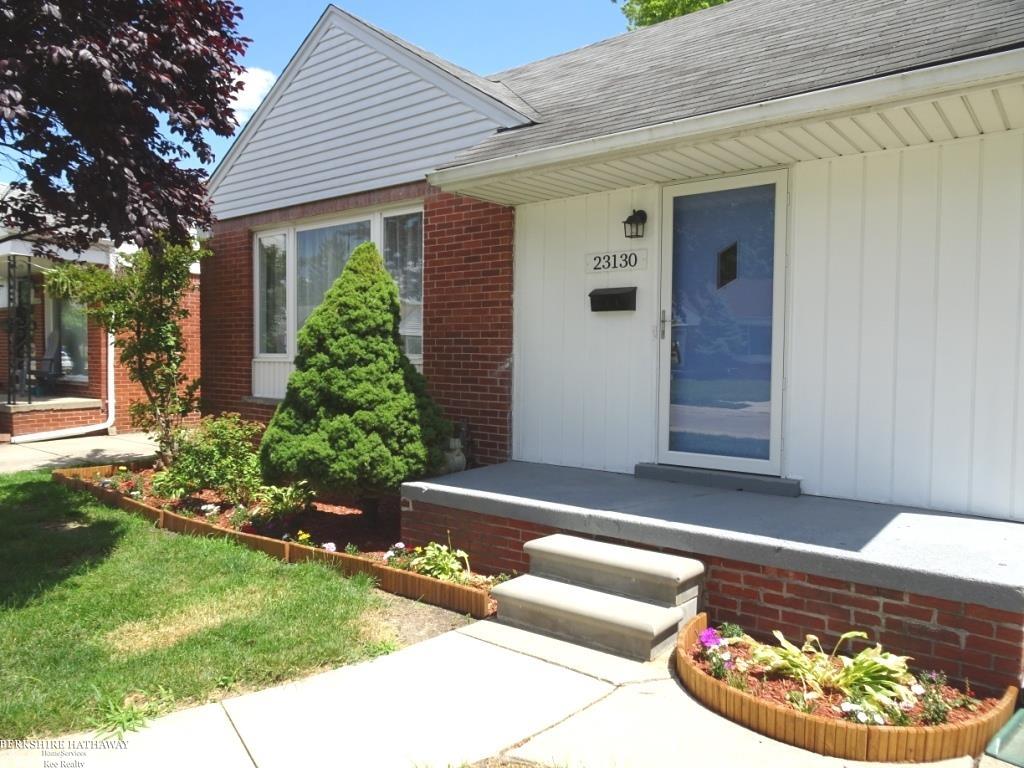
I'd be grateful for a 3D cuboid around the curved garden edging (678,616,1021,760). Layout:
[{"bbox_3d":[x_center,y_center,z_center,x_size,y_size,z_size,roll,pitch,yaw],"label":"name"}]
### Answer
[{"bbox_3d":[1.211,1.204,2.805,1.280,0.125,0.800,2,2,37],"label":"curved garden edging"}]

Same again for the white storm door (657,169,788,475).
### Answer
[{"bbox_3d":[1.441,-0.413,4.940,0.900,2.030,0.050,2,2,37],"label":"white storm door"}]

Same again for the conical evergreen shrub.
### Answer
[{"bbox_3d":[-1.149,-0.045,5.420,1.380,2.020,1.380,1,2,0],"label":"conical evergreen shrub"}]

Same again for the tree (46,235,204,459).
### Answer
[{"bbox_3d":[-4.460,-0.385,8.150,1.800,2.650,1.600,0,2,-29],"label":"tree"}]

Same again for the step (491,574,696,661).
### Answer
[{"bbox_3d":[0.433,1.147,3.655,0.935,0.167,0.560,2,2,37],"label":"step"}]

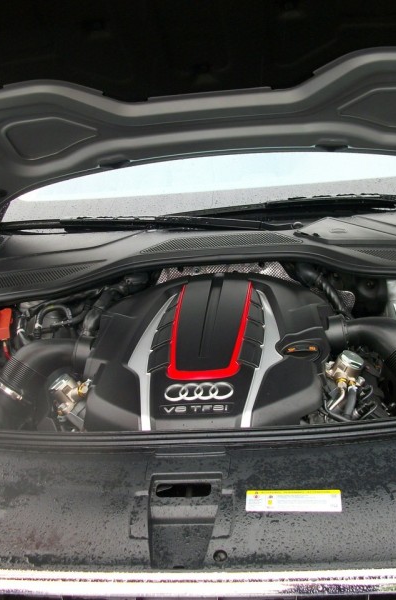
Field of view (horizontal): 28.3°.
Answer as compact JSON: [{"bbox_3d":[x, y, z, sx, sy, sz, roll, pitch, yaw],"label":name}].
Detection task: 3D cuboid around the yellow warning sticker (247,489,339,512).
[{"bbox_3d":[0.153,0.319,1.250,0.153,0.002,0.044,-3,31,8],"label":"yellow warning sticker"}]

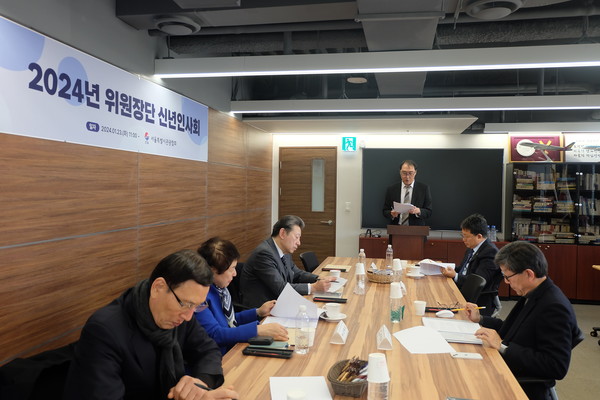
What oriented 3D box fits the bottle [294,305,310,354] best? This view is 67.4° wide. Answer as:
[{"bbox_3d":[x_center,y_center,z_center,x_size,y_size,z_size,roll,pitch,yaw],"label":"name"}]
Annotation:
[{"bbox_3d":[0.015,0.564,1.977,0.064,0.210,0.064,2,2,12],"label":"bottle"}]

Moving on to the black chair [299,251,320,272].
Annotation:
[{"bbox_3d":[0.283,0.922,4.205,0.560,0.850,0.540,2,2,20],"label":"black chair"}]

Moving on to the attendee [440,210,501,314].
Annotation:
[{"bbox_3d":[1.417,0.748,3.557,0.600,1.285,0.520,1,2,4],"label":"attendee"}]

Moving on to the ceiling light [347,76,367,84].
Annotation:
[{"bbox_3d":[0.609,-1.281,4.776,0.210,0.040,0.210,2,2,12],"label":"ceiling light"}]

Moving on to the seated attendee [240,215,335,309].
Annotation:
[{"bbox_3d":[-0.097,0.734,3.107,0.640,1.265,0.530,2,2,18],"label":"seated attendee"}]

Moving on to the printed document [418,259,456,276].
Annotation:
[{"bbox_3d":[1.112,0.546,3.639,0.297,0.060,0.210,8,3,12],"label":"printed document"}]

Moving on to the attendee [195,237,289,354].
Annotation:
[{"bbox_3d":[-0.340,0.780,2.157,0.580,1.213,0.500,2,2,12],"label":"attendee"}]

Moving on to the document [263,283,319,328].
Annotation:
[{"bbox_3d":[-0.039,0.577,2.486,0.295,0.185,0.200,2,2,12],"label":"document"}]

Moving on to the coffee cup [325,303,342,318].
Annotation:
[{"bbox_3d":[0.185,0.630,2.578,0.105,0.066,0.087,2,2,12],"label":"coffee cup"}]

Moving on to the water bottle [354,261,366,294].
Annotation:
[{"bbox_3d":[0.438,0.558,3.187,0.066,0.213,0.066,2,2,12],"label":"water bottle"}]

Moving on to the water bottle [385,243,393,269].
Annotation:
[{"bbox_3d":[0.854,0.538,4.280,0.065,0.212,0.065,2,2,12],"label":"water bottle"}]

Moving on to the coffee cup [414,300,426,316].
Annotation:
[{"bbox_3d":[0.715,0.647,2.681,0.073,0.075,0.073,2,2,12],"label":"coffee cup"}]

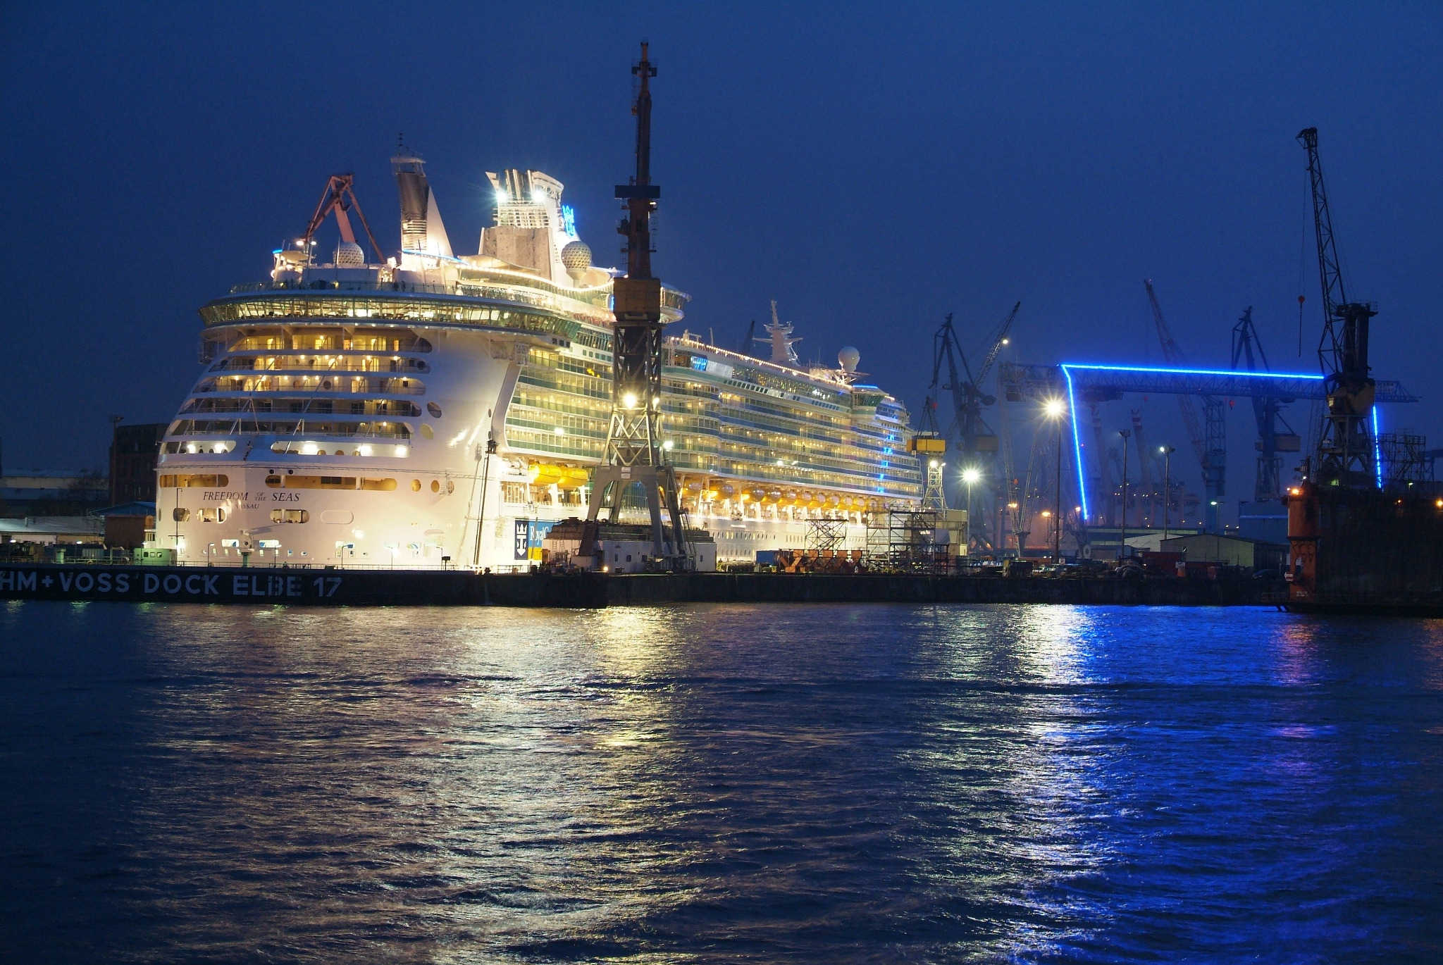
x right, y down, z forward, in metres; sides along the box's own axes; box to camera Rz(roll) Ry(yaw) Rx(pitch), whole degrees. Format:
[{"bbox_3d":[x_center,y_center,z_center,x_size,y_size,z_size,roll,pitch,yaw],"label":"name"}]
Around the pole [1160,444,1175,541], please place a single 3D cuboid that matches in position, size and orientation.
[{"bbox_3d":[93.953,5.349,575.000,2.600,26.200,1.000,0,-1,11],"label":"pole"}]

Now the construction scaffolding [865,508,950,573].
[{"bbox_3d":[24.410,7.676,357.000,10.800,8.600,4.000,0,-2,15],"label":"construction scaffolding"}]

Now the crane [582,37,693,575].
[{"bbox_3d":[-10.372,-21.736,337.000,12.500,65.000,13.000,1,-1,3],"label":"crane"}]

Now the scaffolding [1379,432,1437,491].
[{"bbox_3d":[76.738,-2.333,305.000,6.300,6.200,3.500,0,-2,15],"label":"scaffolding"}]

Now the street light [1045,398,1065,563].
[{"bbox_3d":[49.190,0.943,400.251,2.400,25.600,1.500,0,-2,23],"label":"street light"}]

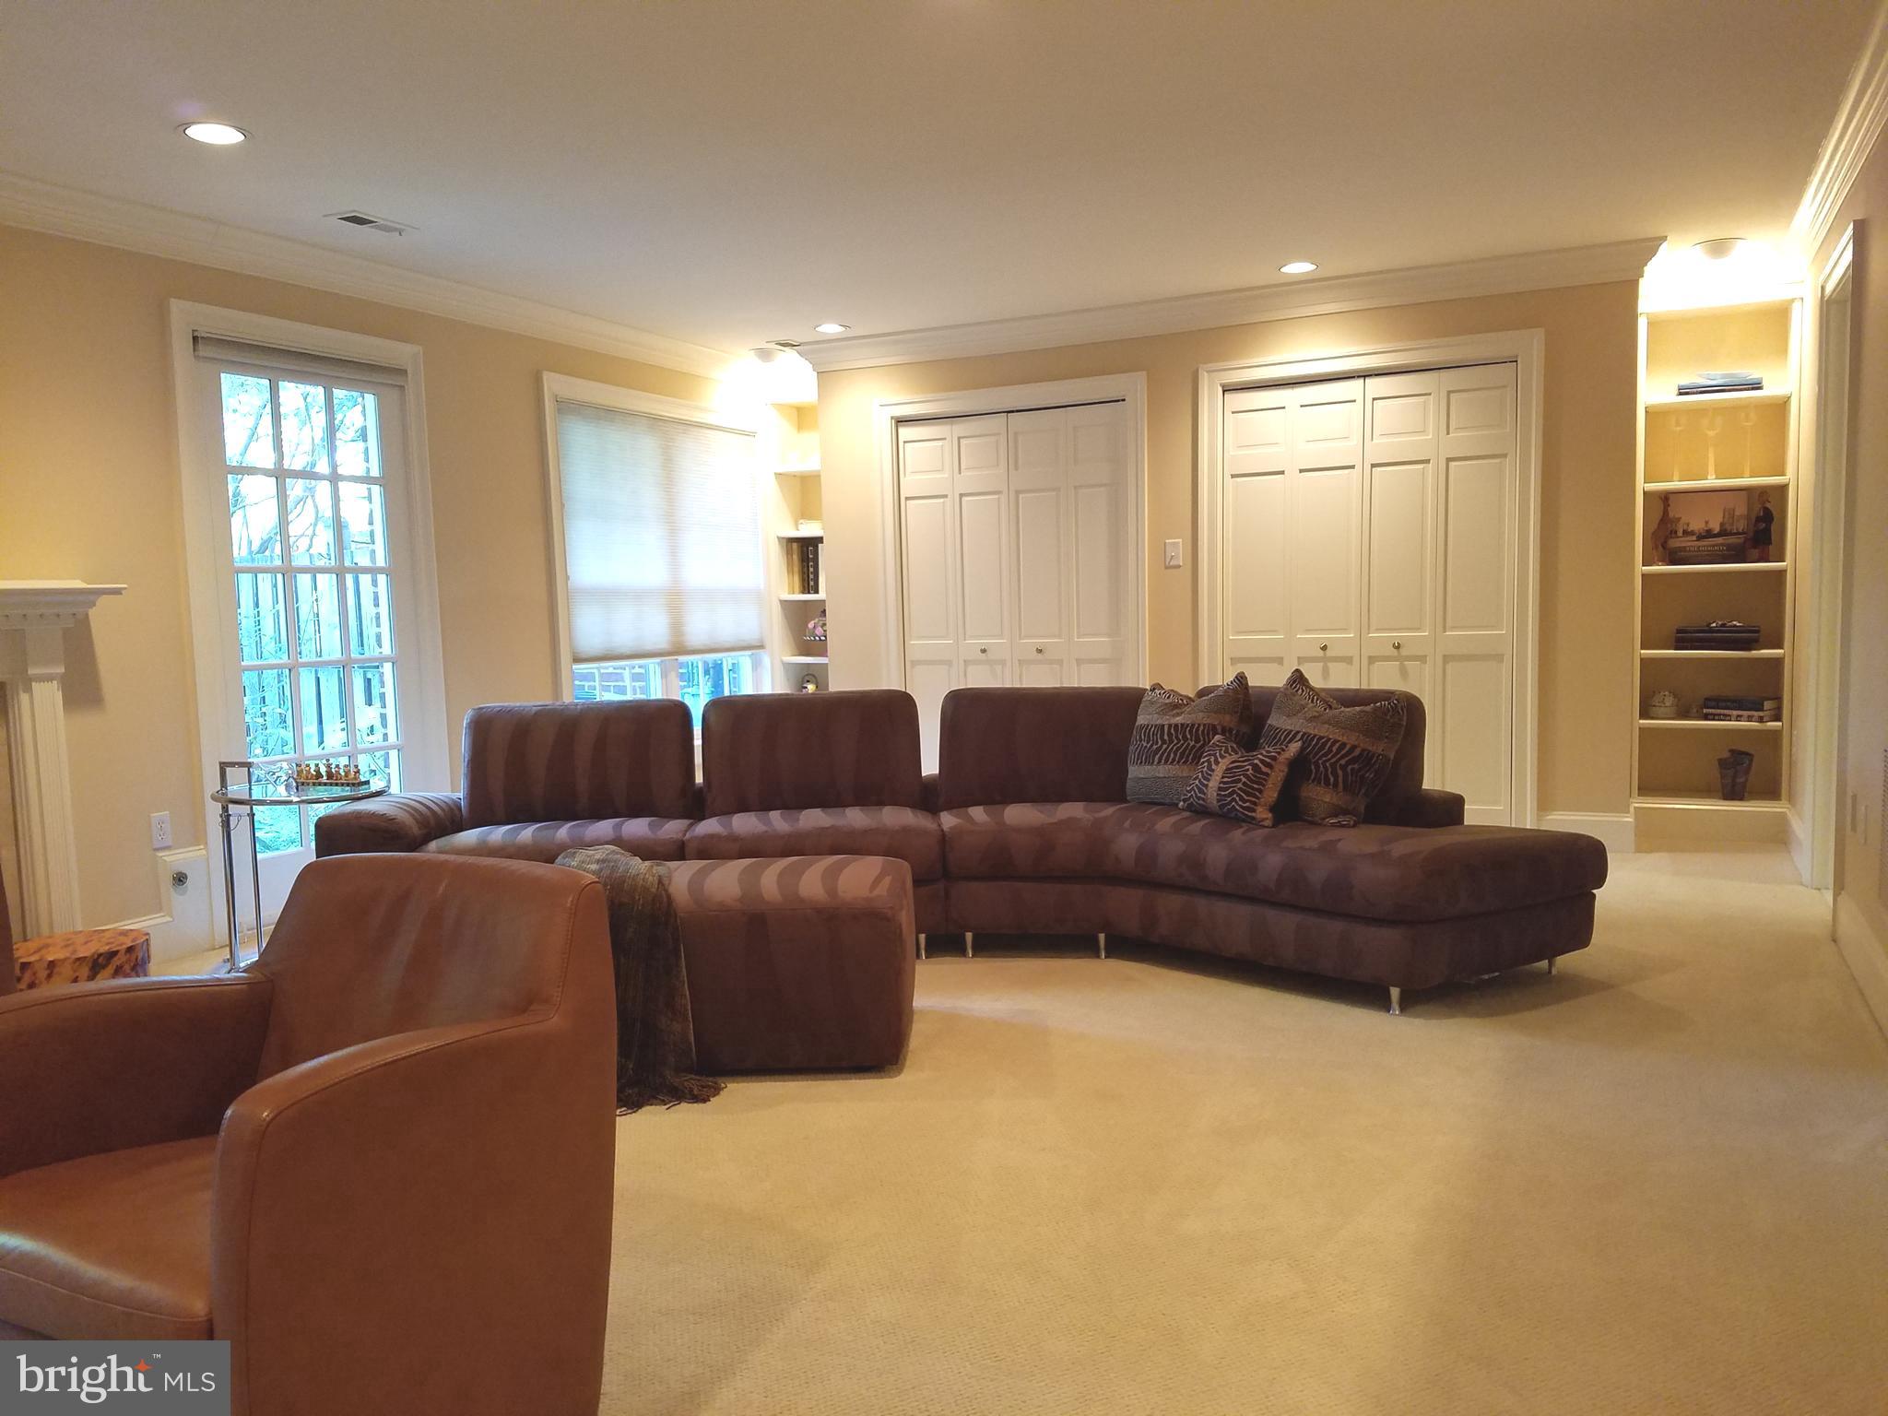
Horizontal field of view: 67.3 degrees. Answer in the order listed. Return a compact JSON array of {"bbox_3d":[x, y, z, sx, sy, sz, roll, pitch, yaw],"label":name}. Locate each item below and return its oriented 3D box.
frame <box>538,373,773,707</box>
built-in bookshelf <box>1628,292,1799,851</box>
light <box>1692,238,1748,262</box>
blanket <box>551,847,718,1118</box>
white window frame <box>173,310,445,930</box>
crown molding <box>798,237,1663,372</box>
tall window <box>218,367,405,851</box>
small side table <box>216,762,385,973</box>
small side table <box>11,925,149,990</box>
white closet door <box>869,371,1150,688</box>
[{"bbox_3d":[-1.379,-0.655,7.090,0.110,1.780,1.770,1,5,26],"label":"frame"},{"bbox_3d":[3.317,-0.573,6.142,0.585,2.265,0.300,1,5,26],"label":"built-in bookshelf"},{"bbox_3d":[3.078,-1.812,5.625,0.195,0.060,0.195,1,5,26],"label":"light"},{"bbox_3d":[-0.777,0.628,3.535,0.480,0.470,0.750,-2,4,-2],"label":"blanket"},{"bbox_3d":[-2.306,-0.307,5.229,0.110,2.155,1.077,1,5,26],"label":"white window frame"},{"bbox_3d":[1.046,-1.791,6.479,4.030,0.128,0.100,1,5,26],"label":"crown molding"},{"bbox_3d":[-2.316,-0.341,5.253,0.050,1.670,0.670,1,5,26],"label":"tall window"},{"bbox_3d":[-2.015,0.493,4.472,0.530,0.660,0.520,-1,4,11],"label":"small side table"},{"bbox_3d":[-1.934,0.722,3.149,0.300,0.400,0.300,2,6,41],"label":"small side table"},{"bbox_3d":[0.332,-0.502,7.020,1.420,2.140,0.100,1,5,26],"label":"white closet door"}]

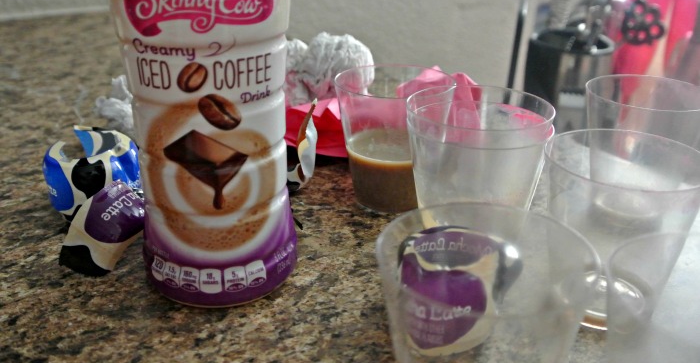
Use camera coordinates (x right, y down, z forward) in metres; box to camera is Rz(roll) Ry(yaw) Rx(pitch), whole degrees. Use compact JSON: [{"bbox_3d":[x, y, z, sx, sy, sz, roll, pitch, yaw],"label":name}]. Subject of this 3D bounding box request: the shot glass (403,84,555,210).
[{"bbox_3d":[0.045,0.001,0.255,0.051,0.060,0.051,1,24,0],"label":"shot glass"}]

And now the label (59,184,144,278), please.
[{"bbox_3d":[-0.086,0.014,0.260,0.038,0.028,0.031,7,25,14],"label":"label"}]

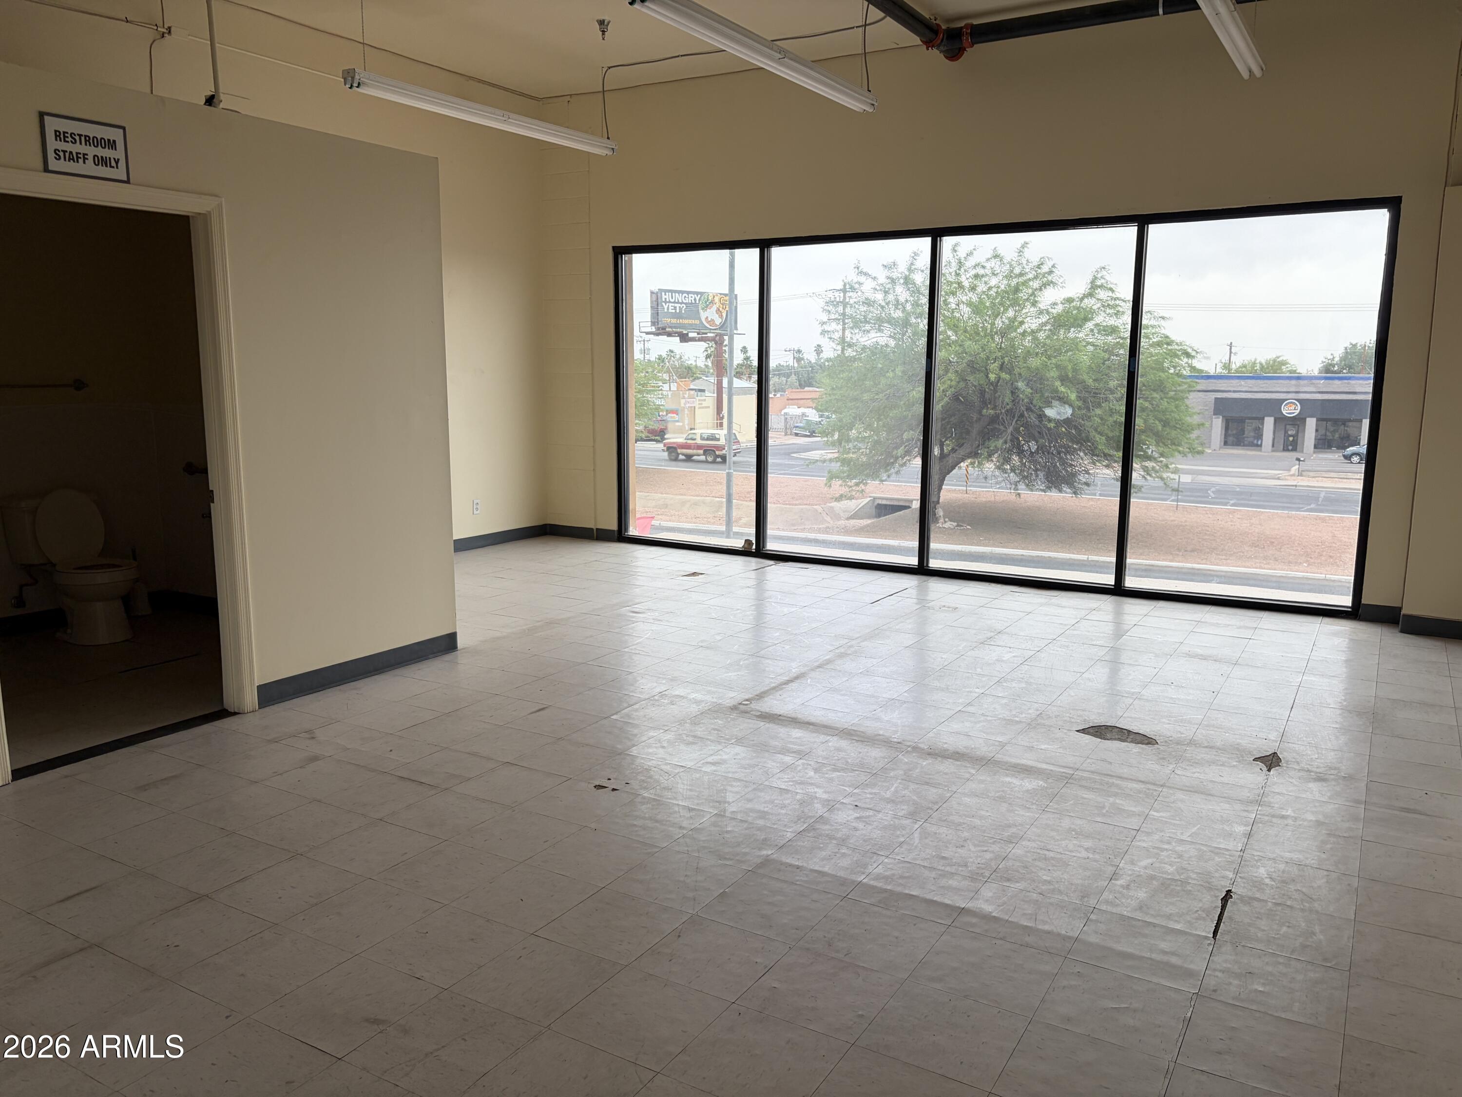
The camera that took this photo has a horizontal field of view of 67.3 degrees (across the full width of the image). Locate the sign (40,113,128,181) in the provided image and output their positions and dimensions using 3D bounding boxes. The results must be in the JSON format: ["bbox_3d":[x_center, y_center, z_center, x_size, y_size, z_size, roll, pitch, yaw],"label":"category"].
[{"bbox_3d":[-2.313,-1.432,3.939,0.015,0.203,0.305,6,11,31],"label":"sign"}]

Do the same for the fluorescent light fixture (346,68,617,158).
[{"bbox_3d":[-1.539,-2.833,7.281,0.110,0.105,2.440,6,11,31],"label":"fluorescent light fixture"}]

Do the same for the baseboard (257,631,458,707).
[{"bbox_3d":[-1.742,0.561,5.248,0.015,0.100,1.185,6,11,31],"label":"baseboard"}]

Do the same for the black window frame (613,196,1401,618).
[{"bbox_3d":[1.408,-1.015,7.777,5.500,2.430,0.100,6,11,31],"label":"black window frame"}]

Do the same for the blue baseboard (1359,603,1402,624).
[{"bbox_3d":[3.847,0.387,6.508,0.215,0.102,0.015,6,11,31],"label":"blue baseboard"}]

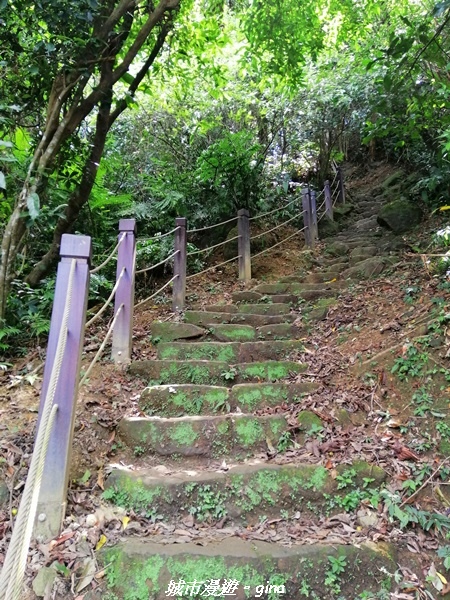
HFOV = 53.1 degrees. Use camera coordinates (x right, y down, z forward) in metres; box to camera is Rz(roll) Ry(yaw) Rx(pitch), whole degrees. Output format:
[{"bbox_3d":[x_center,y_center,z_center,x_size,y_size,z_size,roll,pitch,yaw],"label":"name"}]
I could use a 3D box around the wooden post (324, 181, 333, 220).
[{"bbox_3d":[2.122,-2.017,9.177,0.110,0.910,0.110,-13,-22,31],"label":"wooden post"}]

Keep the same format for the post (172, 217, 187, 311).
[{"bbox_3d":[-0.482,-0.382,4.886,0.120,1.060,0.120,-2,-16,6],"label":"post"}]

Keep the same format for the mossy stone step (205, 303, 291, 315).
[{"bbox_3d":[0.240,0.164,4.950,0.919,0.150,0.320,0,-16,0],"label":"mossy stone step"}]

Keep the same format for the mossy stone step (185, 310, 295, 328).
[{"bbox_3d":[0.131,0.243,4.543,1.076,0.150,0.320,1,-16,-4],"label":"mossy stone step"}]

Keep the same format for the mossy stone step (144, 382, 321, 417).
[{"bbox_3d":[0.021,0.641,2.827,1.076,0.190,0.330,0,-16,0],"label":"mossy stone step"}]

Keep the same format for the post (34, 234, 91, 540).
[{"bbox_3d":[-0.603,0.282,1.697,0.120,1.092,0.120,4,-16,-9],"label":"post"}]

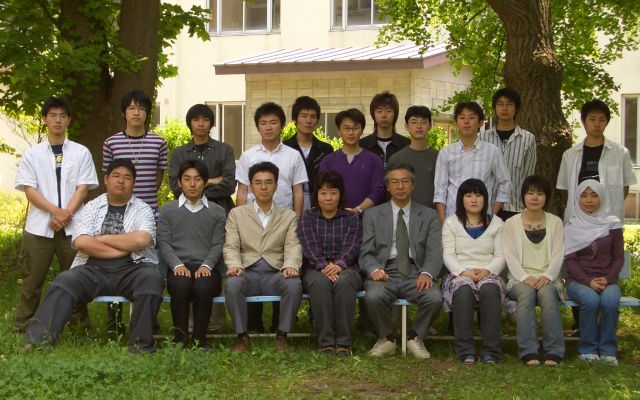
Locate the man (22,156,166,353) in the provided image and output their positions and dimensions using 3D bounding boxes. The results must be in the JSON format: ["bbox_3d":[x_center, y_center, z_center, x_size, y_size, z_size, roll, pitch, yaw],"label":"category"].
[{"bbox_3d":[-1.595,0.368,9.678,0.960,1.320,0.950,0,2,5],"label":"man"}]

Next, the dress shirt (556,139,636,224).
[{"bbox_3d":[1.982,-0.106,9.809,0.580,0.700,0.280,0,3,3],"label":"dress shirt"}]

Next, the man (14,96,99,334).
[{"bbox_3d":[-1.915,0.117,9.941,0.600,1.720,0.400,0,3,-7],"label":"man"}]

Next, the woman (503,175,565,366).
[{"bbox_3d":[1.398,0.436,8.957,0.430,1.190,0.720,0,3,3],"label":"woman"}]

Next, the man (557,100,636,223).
[{"bbox_3d":[2.045,0.137,10.136,0.570,1.769,0.340,0,2,9],"label":"man"}]

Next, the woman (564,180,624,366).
[{"bbox_3d":[1.797,0.456,8.958,0.420,1.150,0.720,0,3,5],"label":"woman"}]

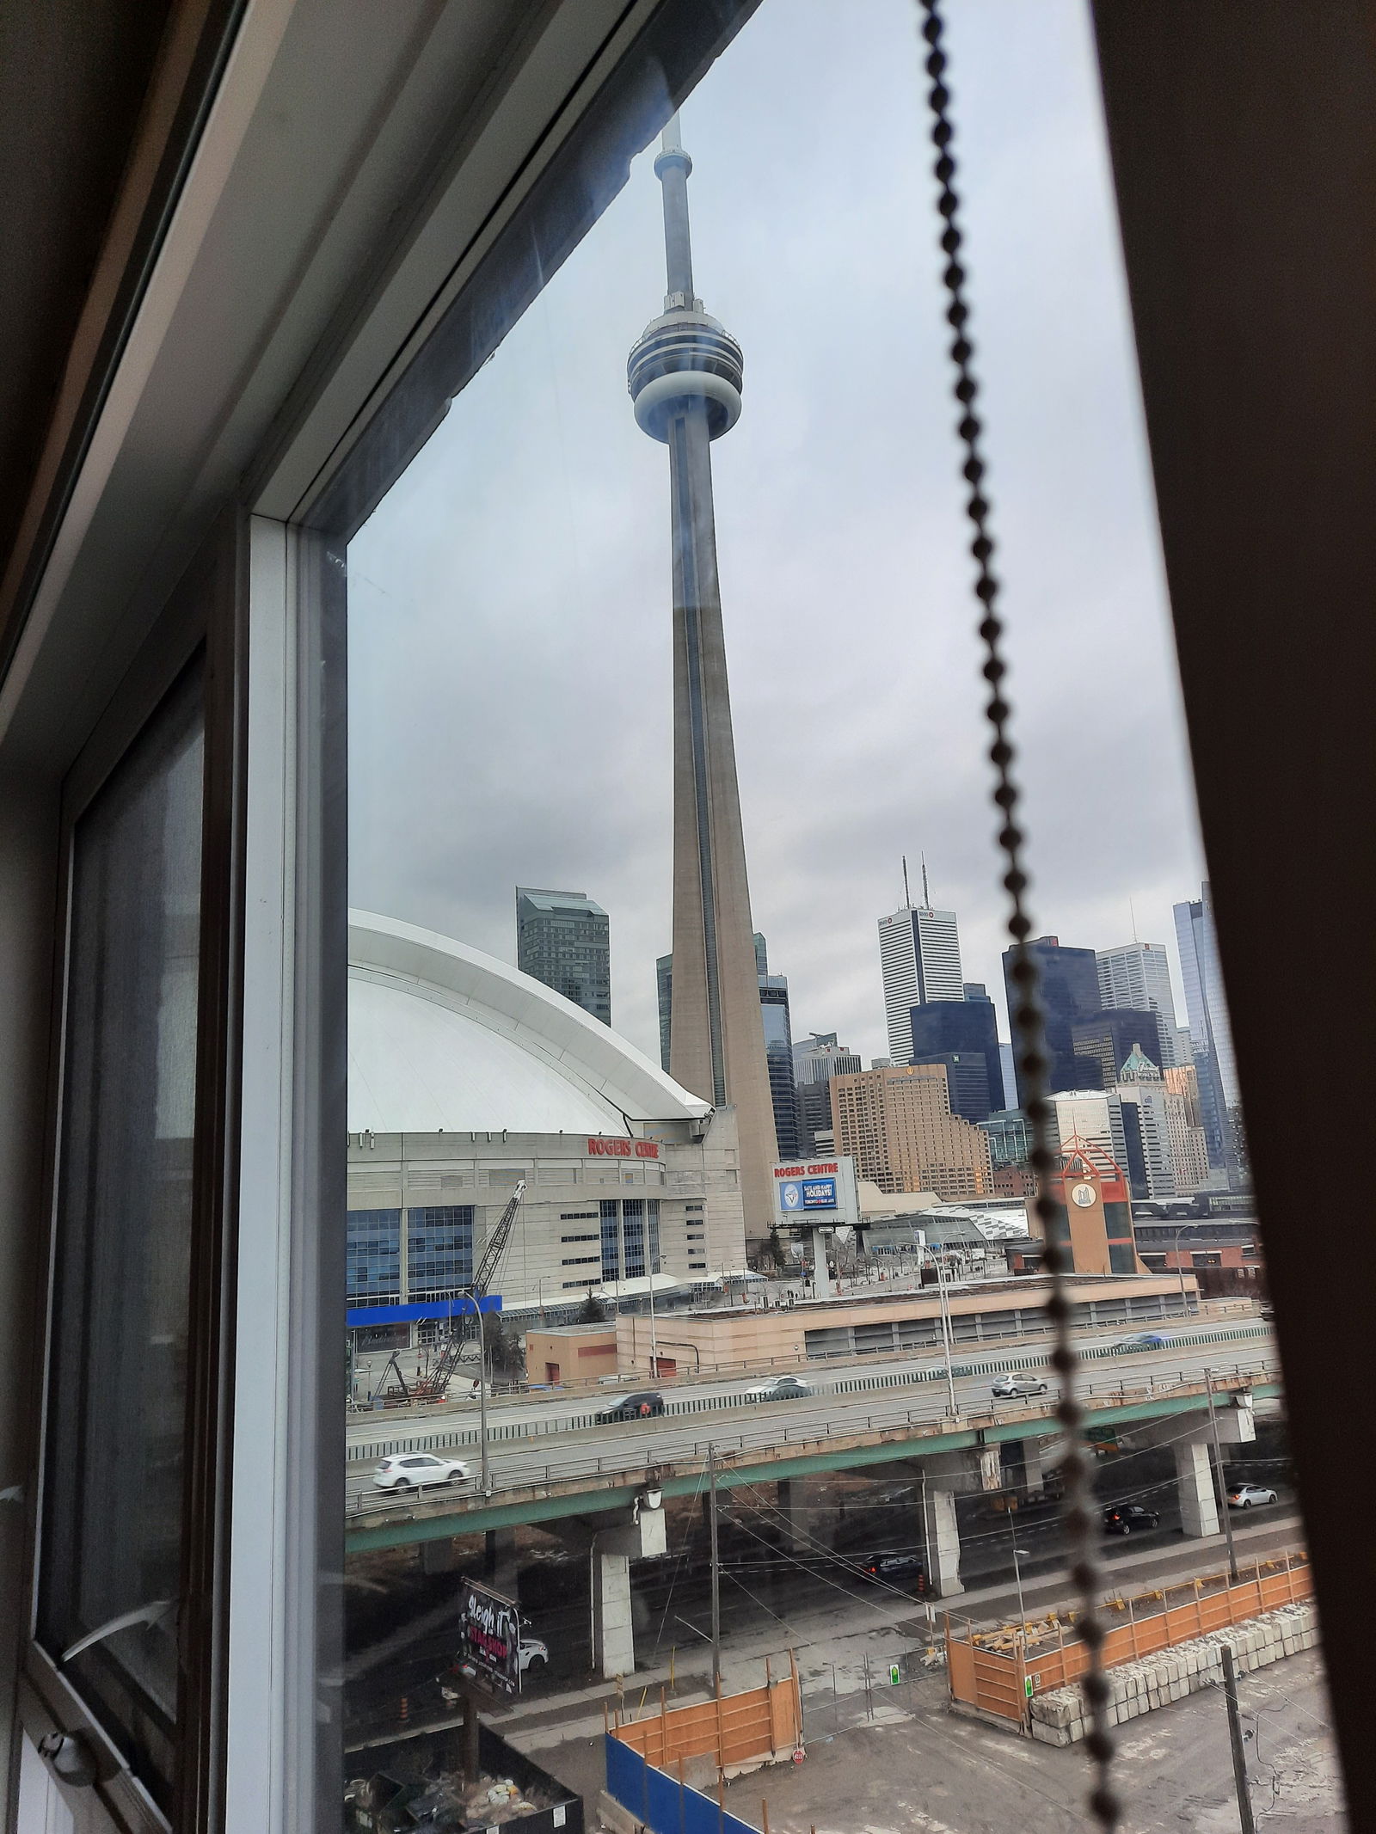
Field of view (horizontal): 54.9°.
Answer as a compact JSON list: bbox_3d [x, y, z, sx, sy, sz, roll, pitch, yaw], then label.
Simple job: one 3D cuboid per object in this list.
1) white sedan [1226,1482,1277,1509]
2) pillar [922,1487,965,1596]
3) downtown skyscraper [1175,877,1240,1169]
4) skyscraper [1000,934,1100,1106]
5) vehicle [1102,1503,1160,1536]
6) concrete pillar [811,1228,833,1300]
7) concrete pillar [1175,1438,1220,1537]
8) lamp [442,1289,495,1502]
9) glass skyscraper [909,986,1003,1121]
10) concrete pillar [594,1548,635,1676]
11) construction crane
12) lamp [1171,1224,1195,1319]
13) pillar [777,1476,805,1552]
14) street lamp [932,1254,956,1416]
[{"bbox_3d":[41.017,41.923,96.651,4.620,1.460,1.800,4,-15,-28],"label":"white sedan"},{"bbox_3d":[14.162,35.128,74.609,1.420,5.255,1.300,5,-15,-32],"label":"pillar"},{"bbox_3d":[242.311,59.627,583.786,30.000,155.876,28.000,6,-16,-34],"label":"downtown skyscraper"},{"bbox_3d":[315.108,141.610,1101.253,75.000,225.000,38.000,6,-16,-35],"label":"skyscraper"},{"bbox_3d":[28.709,38.946,86.136,4.250,1.490,1.770,5,-15,-32],"label":"vehicle"},{"bbox_3d":[23.002,59.815,226.257,2.500,14.364,2.500,5,-15,-32],"label":"concrete pillar"},{"bbox_3d":[34.174,38.278,88.876,1.620,5.705,1.480,4,-15,-29],"label":"concrete pillar"},{"bbox_3d":[-9.383,20.690,58.130,0.350,8.400,2.400,5,-15,-32],"label":"lamp"},{"bbox_3d":[238.448,167.536,1146.378,63.000,186.800,39.000,6,-16,-34],"label":"glass skyscraper"},{"bbox_3d":[-3.905,35.358,67.598,1.620,5.634,1.480,4,-15,-29],"label":"concrete pillar"},{"bbox_3d":[-22.761,36.594,128.036,14.700,21.834,4.000,0,-14,-13],"label":"construction crane"},{"bbox_3d":[46.261,32.367,121.612,0.350,8.400,2.400,5,-15,-32],"label":"lamp"},{"bbox_3d":[7.341,40.203,90.666,1.620,5.600,1.480,4,-15,-29],"label":"pillar"},{"bbox_3d":[13.532,22.773,73.571,0.350,8.900,2.400,5,-15,-32],"label":"street lamp"}]

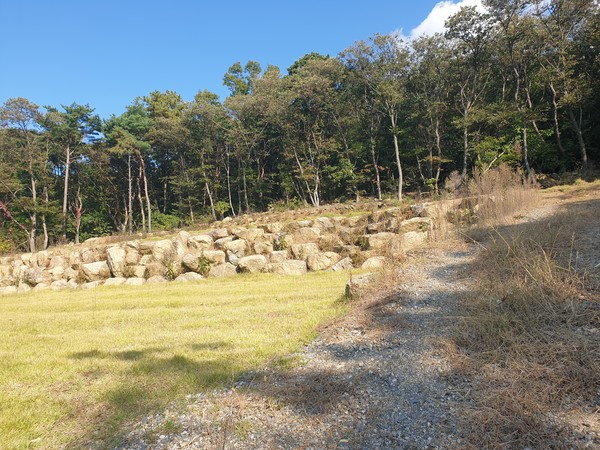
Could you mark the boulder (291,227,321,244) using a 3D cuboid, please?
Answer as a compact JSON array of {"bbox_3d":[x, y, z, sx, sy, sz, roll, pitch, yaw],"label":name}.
[{"bbox_3d":[0.227,0.433,18.600,1.234,0.728,0.900,-1,-3,0],"label":"boulder"}]

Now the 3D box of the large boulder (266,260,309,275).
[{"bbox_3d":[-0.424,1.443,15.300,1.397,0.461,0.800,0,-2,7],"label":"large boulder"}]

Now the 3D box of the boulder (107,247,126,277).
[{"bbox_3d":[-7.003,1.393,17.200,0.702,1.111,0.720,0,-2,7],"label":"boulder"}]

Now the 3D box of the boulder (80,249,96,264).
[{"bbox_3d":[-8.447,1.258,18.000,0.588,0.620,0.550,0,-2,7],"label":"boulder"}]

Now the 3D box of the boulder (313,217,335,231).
[{"bbox_3d":[1.022,-0.065,19.600,0.943,0.597,0.750,-1,-3,0],"label":"boulder"}]

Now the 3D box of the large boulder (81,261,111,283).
[{"bbox_3d":[-7.766,1.775,17.200,0.942,0.823,0.800,-1,-3,0],"label":"large boulder"}]

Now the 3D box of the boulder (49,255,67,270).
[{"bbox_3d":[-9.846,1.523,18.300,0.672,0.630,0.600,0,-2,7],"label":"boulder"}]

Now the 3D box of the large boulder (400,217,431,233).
[{"bbox_3d":[4.177,-0.018,16.300,1.170,0.550,0.840,-3,-1,-3],"label":"large boulder"}]

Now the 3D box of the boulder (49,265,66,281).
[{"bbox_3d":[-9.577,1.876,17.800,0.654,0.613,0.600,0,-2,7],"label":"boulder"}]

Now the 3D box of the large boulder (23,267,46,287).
[{"bbox_3d":[-8.718,1.691,14.800,0.750,0.620,0.620,-3,-1,-3],"label":"large boulder"}]

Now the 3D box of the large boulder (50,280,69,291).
[{"bbox_3d":[-9.071,2.282,17.000,0.576,0.420,0.550,-1,-3,0],"label":"large boulder"}]

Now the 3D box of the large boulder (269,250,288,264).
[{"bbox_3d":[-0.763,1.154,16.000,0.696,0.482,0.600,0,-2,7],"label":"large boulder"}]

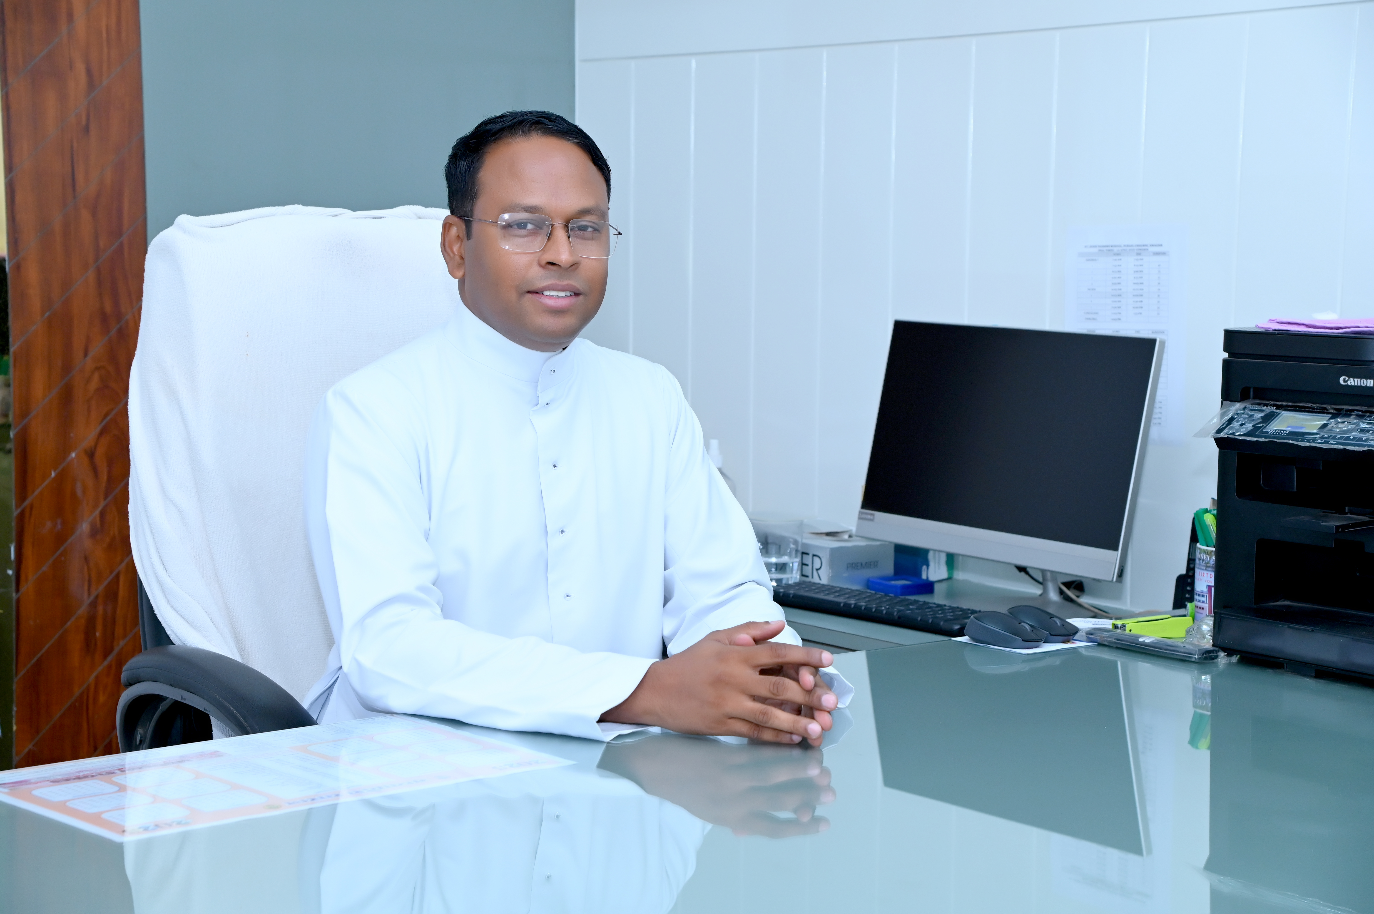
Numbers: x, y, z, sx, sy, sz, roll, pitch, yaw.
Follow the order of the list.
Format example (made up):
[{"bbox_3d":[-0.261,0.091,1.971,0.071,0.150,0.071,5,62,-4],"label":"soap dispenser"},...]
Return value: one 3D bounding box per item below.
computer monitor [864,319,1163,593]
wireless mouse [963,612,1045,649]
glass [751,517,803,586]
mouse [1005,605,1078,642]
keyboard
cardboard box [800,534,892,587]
[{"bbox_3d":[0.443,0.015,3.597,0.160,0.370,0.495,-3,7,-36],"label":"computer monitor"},{"bbox_3d":[0.360,0.196,3.044,0.058,0.036,0.096,-4,7,-43],"label":"wireless mouse"},{"bbox_3d":[0.127,0.138,3.854,0.082,0.090,0.082,1,5,0],"label":"glass"},{"bbox_3d":[0.402,0.193,3.084,0.096,0.036,0.058,5,7,42],"label":"mouse"},{"bbox_3d":[0.267,0.200,3.595,0.118,0.021,0.390,-4,7,-41],"label":"keyboard"},{"bbox_3d":[0.201,0.147,3.938,0.112,0.058,0.210,-2,6,-30],"label":"cardboard box"}]

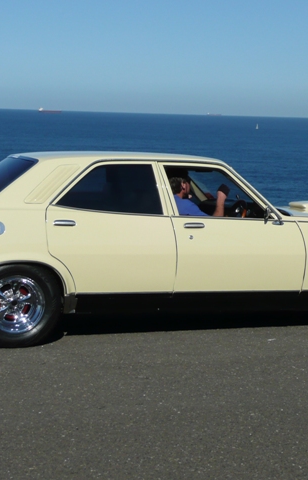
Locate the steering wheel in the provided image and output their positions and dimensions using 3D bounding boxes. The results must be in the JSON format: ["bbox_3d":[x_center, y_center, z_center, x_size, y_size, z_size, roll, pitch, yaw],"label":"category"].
[{"bbox_3d":[0.637,-0.165,9.125,0.080,0.370,0.370,26,-2,-19],"label":"steering wheel"}]

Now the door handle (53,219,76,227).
[{"bbox_3d":[-0.626,-0.117,8.094,0.170,0.052,0.045,0,7,-18],"label":"door handle"}]

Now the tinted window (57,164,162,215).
[{"bbox_3d":[-0.333,-0.369,8.299,0.840,0.390,0.050,0,-13,-18],"label":"tinted window"}]

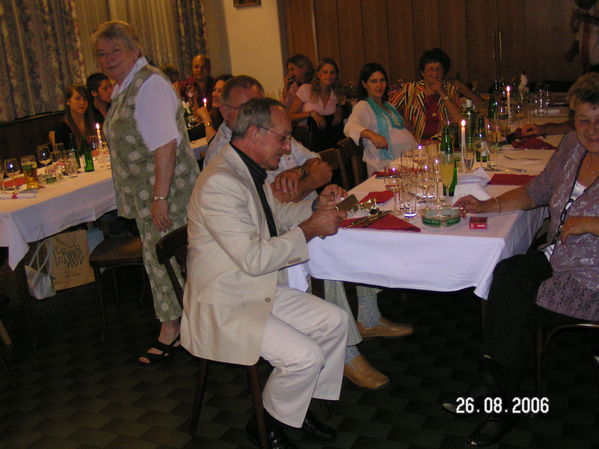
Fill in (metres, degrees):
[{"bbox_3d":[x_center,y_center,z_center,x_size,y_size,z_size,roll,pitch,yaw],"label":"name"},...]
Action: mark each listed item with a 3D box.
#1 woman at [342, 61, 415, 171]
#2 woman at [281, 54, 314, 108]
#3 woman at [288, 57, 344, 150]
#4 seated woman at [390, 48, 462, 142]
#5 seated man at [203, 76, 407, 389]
[{"bbox_3d":[0.615,-0.363,4.299,0.740,1.290,0.560,9,20,42],"label":"woman"},{"bbox_3d":[-0.029,-0.906,6.341,0.750,1.290,0.500,-5,16,2],"label":"woman"},{"bbox_3d":[0.272,-0.810,5.930,0.520,1.260,0.750,-9,16,-13],"label":"woman"},{"bbox_3d":[0.982,-0.570,4.863,0.560,1.330,0.720,-14,17,-29],"label":"seated woman"},{"bbox_3d":[0.043,-0.027,3.120,0.840,1.320,0.570,3,18,29],"label":"seated man"}]

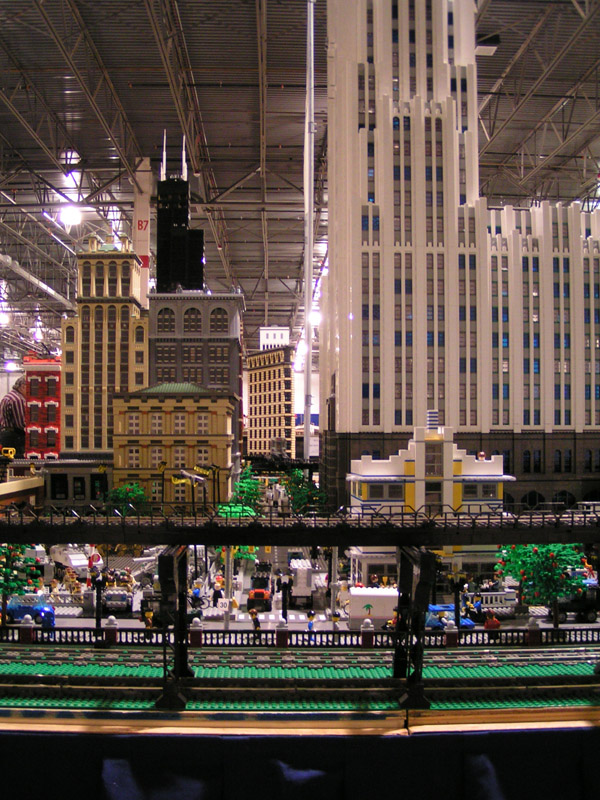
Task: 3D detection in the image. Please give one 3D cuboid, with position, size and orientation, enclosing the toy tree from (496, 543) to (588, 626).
[{"bbox_3d":[0.343,0.265,1.258,0.125,0.145,0.115,0,-3,-1],"label":"toy tree"}]

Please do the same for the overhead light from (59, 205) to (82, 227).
[{"bbox_3d":[-4.500,-3.604,17.220,0.460,0.440,0.460,0,-3,-1],"label":"overhead light"}]

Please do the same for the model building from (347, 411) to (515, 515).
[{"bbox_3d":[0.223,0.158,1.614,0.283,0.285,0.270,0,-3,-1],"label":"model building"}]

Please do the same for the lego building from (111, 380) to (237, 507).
[{"bbox_3d":[-0.348,0.165,2.575,0.332,0.425,0.340,0,-3,-1],"label":"lego building"}]

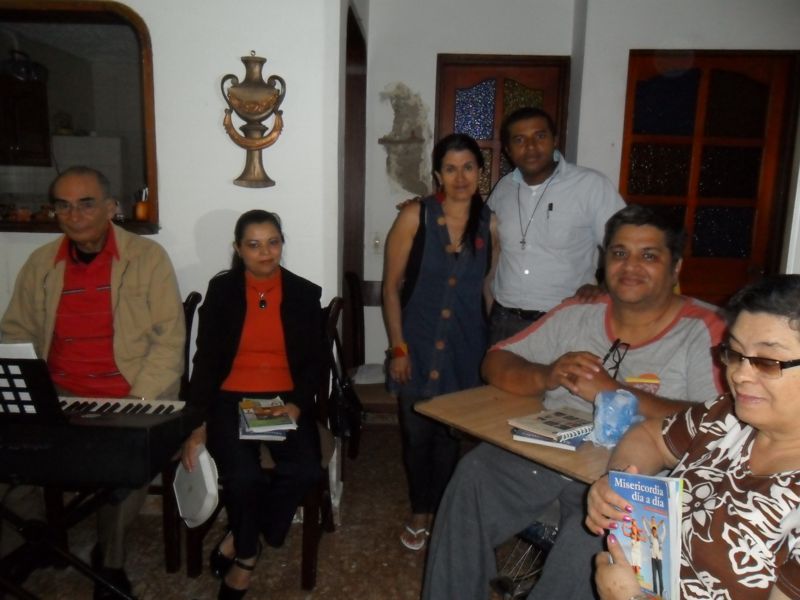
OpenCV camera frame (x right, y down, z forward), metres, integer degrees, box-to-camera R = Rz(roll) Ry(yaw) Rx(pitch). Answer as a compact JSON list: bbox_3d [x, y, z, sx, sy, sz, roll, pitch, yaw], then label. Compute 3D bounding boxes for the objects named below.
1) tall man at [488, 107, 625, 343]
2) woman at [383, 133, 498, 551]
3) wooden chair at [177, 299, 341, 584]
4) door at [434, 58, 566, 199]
[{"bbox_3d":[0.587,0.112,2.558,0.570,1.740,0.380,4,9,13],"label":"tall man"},{"bbox_3d":[0.155,0.176,2.468,0.440,1.620,0.300,1,9,-2],"label":"woman"},{"bbox_3d":[-0.494,0.498,2.375,0.460,0.980,0.500,2,9,6],"label":"wooden chair"},{"bbox_3d":[0.563,-0.289,3.699,0.770,2.170,0.100,2,9,2],"label":"door"}]

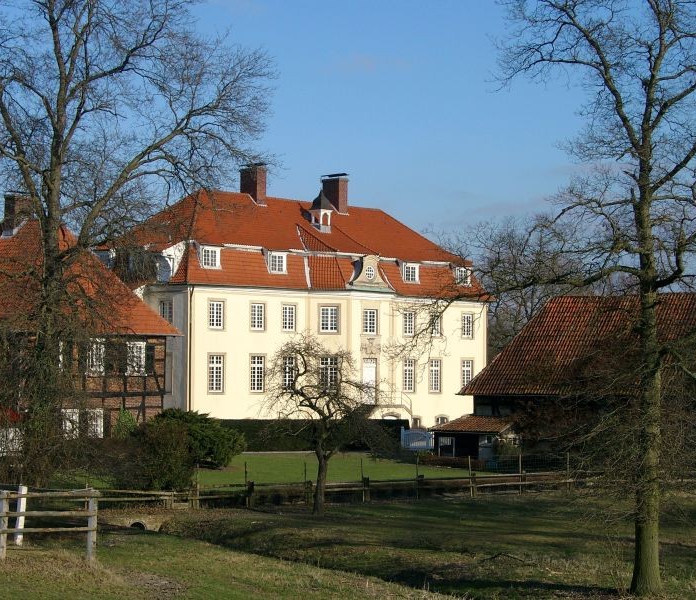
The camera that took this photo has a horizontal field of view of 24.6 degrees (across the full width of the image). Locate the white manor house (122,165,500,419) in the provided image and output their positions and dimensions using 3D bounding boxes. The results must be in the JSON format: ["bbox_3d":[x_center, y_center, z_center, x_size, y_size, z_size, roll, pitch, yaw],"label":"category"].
[{"bbox_3d":[-3.086,0.055,117.198,30.567,19.385,14.694,3,-5,-44],"label":"white manor house"}]

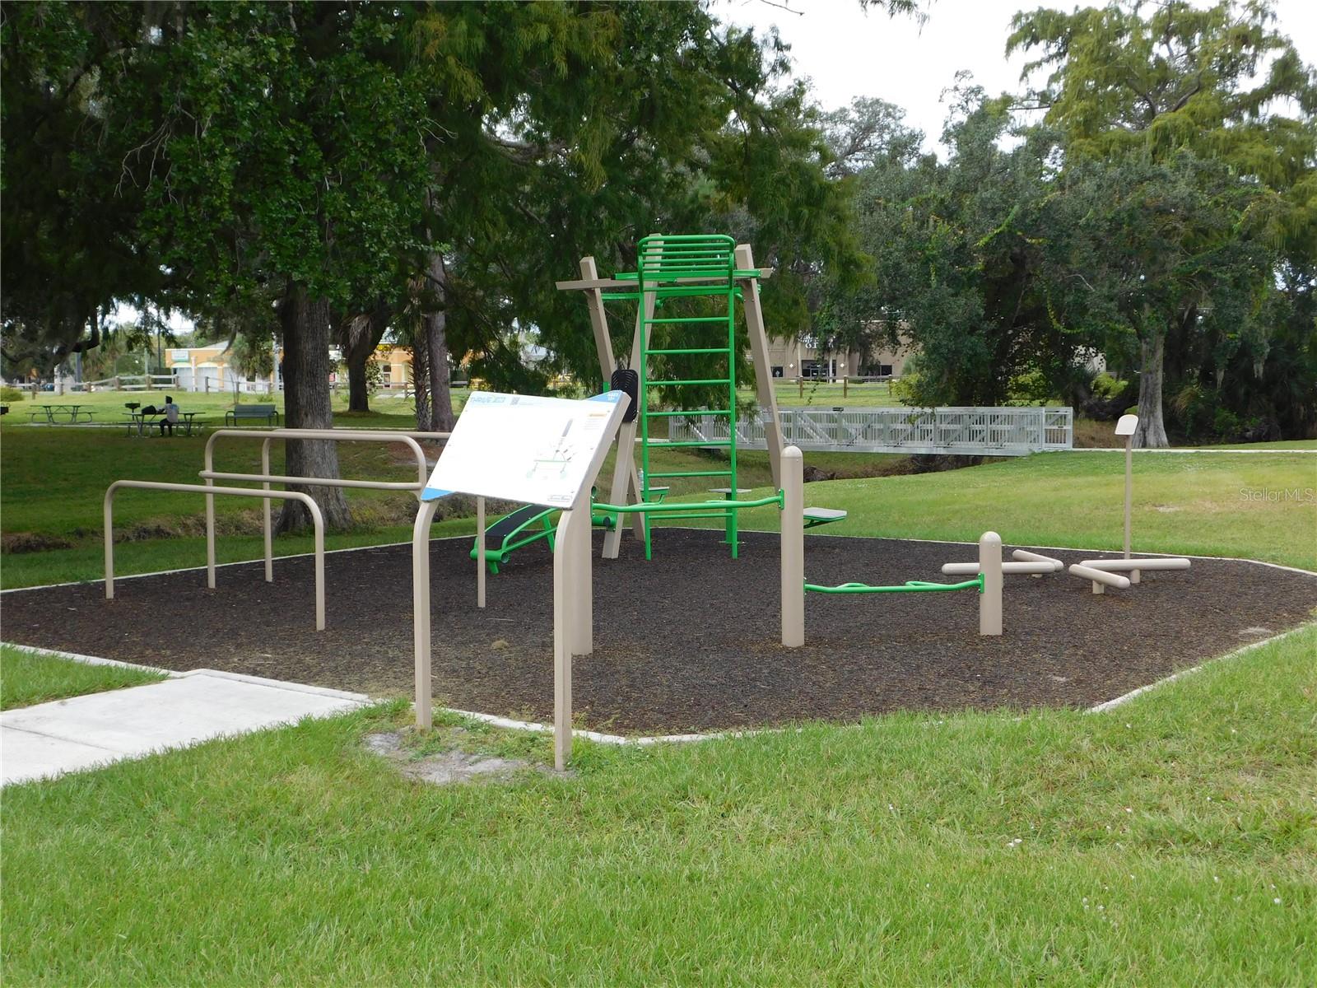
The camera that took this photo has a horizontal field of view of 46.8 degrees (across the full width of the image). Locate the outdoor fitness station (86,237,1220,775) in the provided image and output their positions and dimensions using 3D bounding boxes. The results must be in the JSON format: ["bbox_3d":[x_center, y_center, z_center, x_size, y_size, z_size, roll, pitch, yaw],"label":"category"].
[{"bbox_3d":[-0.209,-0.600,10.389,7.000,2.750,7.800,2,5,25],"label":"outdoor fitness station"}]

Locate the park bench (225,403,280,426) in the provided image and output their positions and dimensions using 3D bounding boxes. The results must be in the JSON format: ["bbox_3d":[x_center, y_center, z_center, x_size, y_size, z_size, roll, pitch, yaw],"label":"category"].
[{"bbox_3d":[-14.403,-2.771,54.000,1.900,0.800,0.650,0,5,0],"label":"park bench"}]

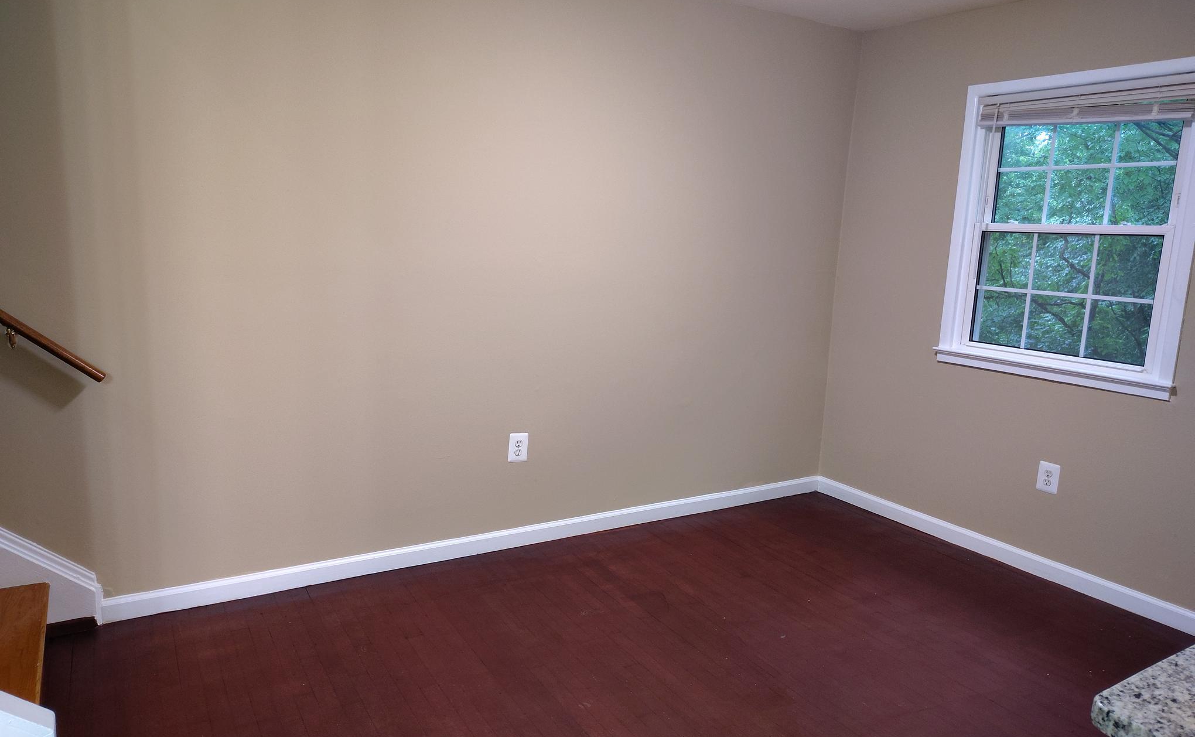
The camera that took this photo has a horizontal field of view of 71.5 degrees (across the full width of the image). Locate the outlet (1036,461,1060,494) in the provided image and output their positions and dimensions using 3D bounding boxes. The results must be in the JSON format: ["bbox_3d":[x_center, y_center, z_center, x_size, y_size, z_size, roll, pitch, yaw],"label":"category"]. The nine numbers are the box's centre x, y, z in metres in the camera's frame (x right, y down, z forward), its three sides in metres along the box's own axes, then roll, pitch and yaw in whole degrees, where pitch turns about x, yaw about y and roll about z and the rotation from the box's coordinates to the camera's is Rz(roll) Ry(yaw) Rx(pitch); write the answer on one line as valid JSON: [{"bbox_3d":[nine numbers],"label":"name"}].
[{"bbox_3d":[1.914,0.462,3.522,0.008,0.125,0.087,-4,12,-32],"label":"outlet"}]

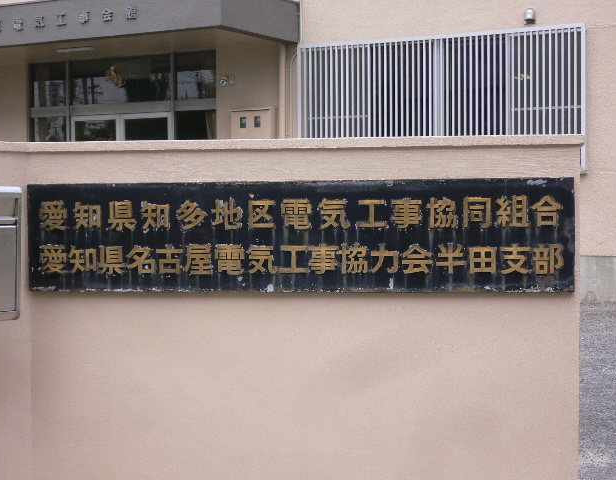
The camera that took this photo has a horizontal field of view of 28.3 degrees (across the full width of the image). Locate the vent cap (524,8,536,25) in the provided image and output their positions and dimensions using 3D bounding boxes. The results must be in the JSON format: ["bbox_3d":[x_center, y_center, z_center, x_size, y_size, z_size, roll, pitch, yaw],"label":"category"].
[{"bbox_3d":[2.484,-2.497,13.637,0.138,0.180,0.100,1,2,29],"label":"vent cap"}]

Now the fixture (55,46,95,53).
[{"bbox_3d":[-2.959,-2.417,15.503,0.600,0.045,0.110,1,2,29],"label":"fixture"}]

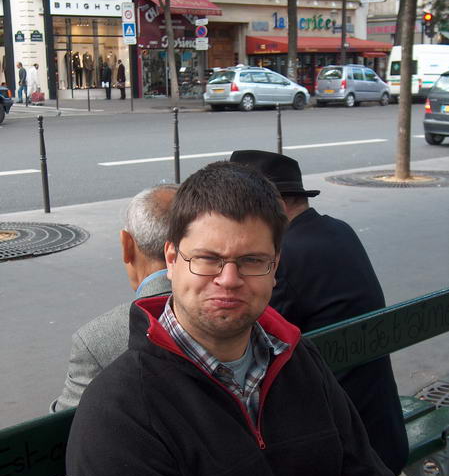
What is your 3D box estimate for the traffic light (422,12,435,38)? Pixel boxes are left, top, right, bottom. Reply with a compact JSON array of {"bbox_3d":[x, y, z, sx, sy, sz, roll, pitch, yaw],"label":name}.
[{"bbox_3d":[9.048,-9.425,39.946,0.420,1.120,0.380,9,14,39],"label":"traffic light"}]

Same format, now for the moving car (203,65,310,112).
[{"bbox_3d":[1.296,-5.535,33.358,4.400,1.540,1.780,-10,15,-42],"label":"moving car"}]

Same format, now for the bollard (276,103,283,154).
[{"bbox_3d":[0.733,-1.252,11.939,0.075,1.053,0.075,-2,11,0],"label":"bollard"}]

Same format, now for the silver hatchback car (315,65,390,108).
[{"bbox_3d":[5.361,-6.324,36.979,3.550,1.670,1.640,-11,15,-43],"label":"silver hatchback car"}]

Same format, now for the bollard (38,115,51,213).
[{"bbox_3d":[-1.931,-0.791,9.663,0.075,1.050,0.075,-1,11,0],"label":"bollard"}]

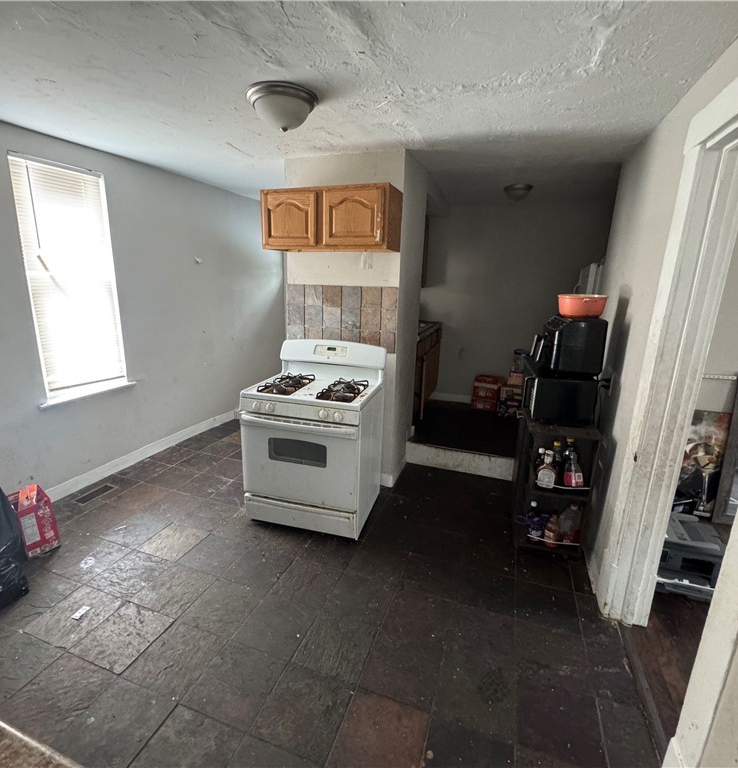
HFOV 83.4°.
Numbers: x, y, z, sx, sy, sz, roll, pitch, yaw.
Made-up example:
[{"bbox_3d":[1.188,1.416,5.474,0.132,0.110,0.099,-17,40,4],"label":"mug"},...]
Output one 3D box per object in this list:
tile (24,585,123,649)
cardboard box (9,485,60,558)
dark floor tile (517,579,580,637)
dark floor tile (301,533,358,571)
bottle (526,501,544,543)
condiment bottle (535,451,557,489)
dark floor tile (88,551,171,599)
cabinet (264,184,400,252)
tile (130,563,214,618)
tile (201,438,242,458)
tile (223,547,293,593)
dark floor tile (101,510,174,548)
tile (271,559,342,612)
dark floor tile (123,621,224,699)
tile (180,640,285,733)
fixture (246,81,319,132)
[{"bbox_3d":[-1.409,1.120,1.992,0.303,0.010,0.303,7,15,18],"label":"tile"},{"bbox_3d":[-1.925,0.786,2.378,0.170,0.350,0.155,13,18,34],"label":"cardboard box"},{"bbox_3d":[0.925,1.156,2.154,0.303,0.010,0.303,7,15,18],"label":"dark floor tile"},{"bbox_3d":[-0.232,1.016,2.547,0.303,0.010,0.303,7,15,18],"label":"dark floor tile"},{"bbox_3d":[1.037,0.851,2.583,0.090,0.265,0.085,8,16,24],"label":"bottle"},{"bbox_3d":[1.072,0.502,2.477,0.110,0.235,0.080,8,15,23],"label":"condiment bottle"},{"bbox_3d":[-1.307,1.049,2.280,0.302,0.010,0.302,7,16,18],"label":"dark floor tile"},{"bbox_3d":[-0.256,-1.103,2.819,0.905,0.385,0.325,7,15,18],"label":"cabinet"},{"bbox_3d":[-1.013,1.081,2.165,0.300,0.013,0.300,6,15,18],"label":"tile"},{"bbox_3d":[-1.347,0.603,3.825,0.300,0.012,0.300,7,16,18],"label":"tile"},{"bbox_3d":[-0.624,1.049,2.366,0.302,0.010,0.302,7,16,18],"label":"tile"},{"bbox_3d":[-1.494,0.942,2.658,0.302,0.010,0.302,7,16,18],"label":"dark floor tile"},{"bbox_3d":[-0.329,1.069,2.237,0.300,0.012,0.300,7,16,18],"label":"tile"},{"bbox_3d":[-0.833,1.189,1.798,0.303,0.010,0.303,7,15,18],"label":"dark floor tile"},{"bbox_3d":[-0.541,1.224,1.700,0.303,0.010,0.303,7,15,18],"label":"tile"},{"bbox_3d":[-0.411,-1.288,1.986,0.336,0.150,0.336,2,14,0],"label":"fixture"}]

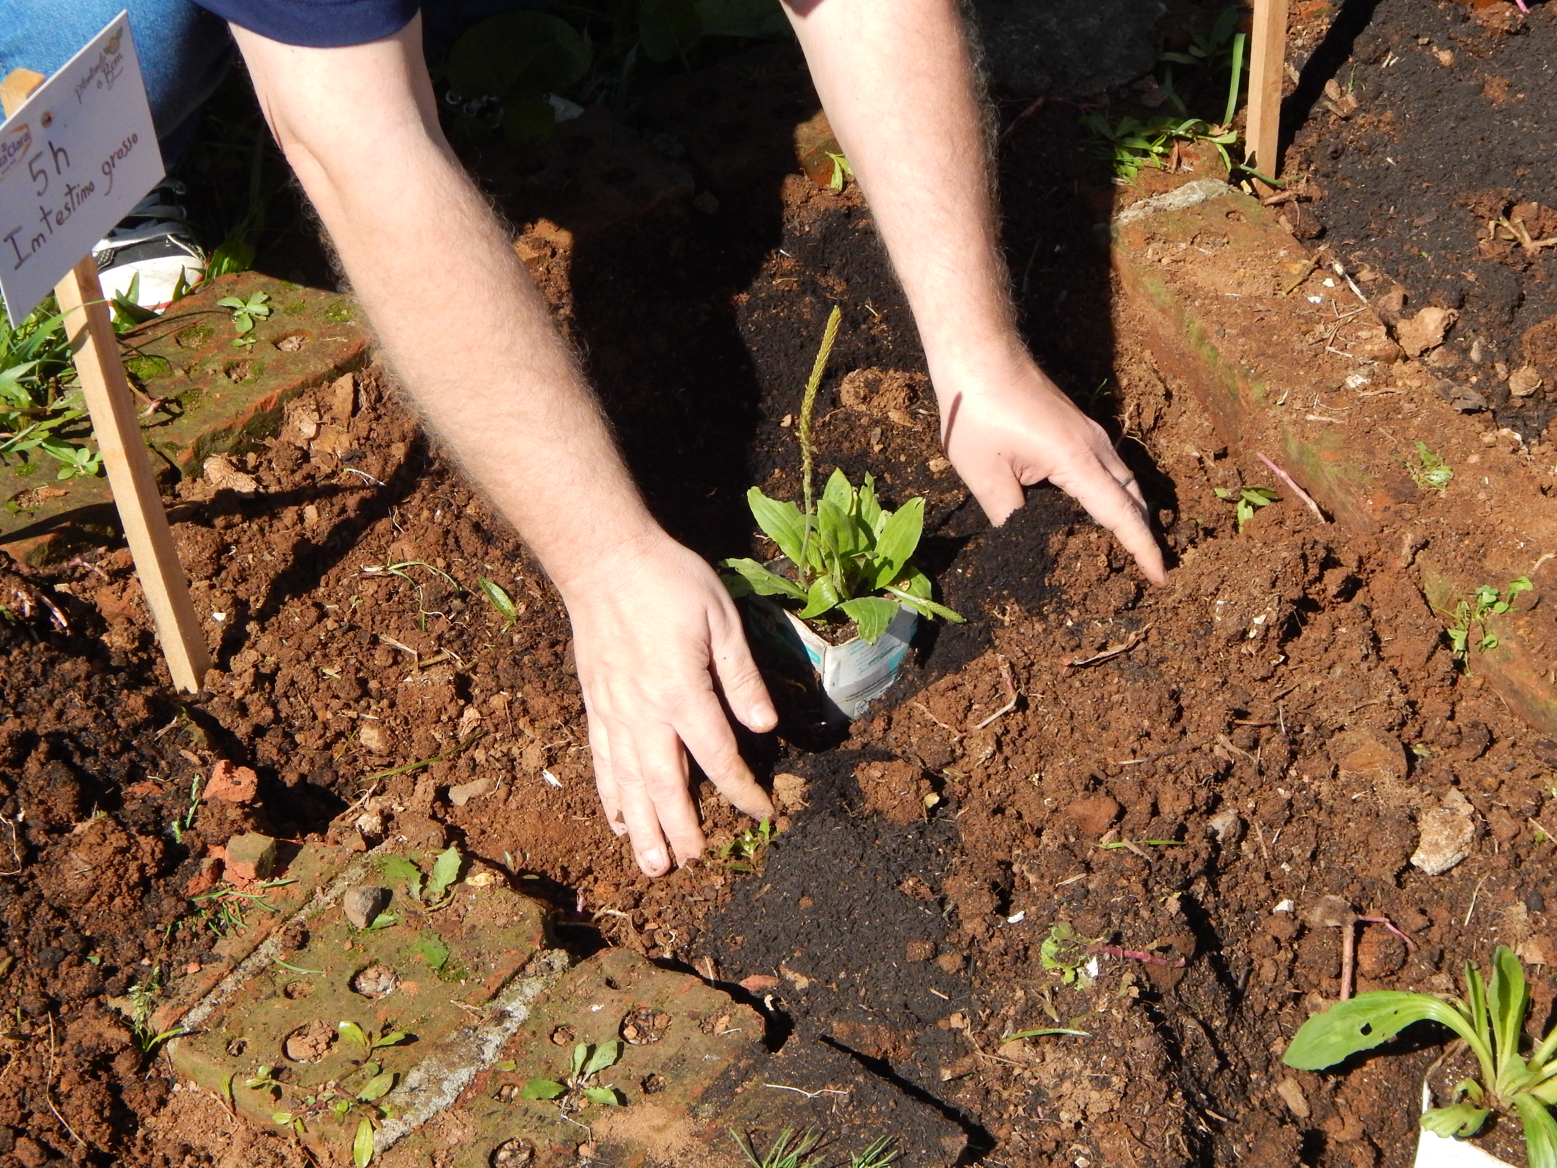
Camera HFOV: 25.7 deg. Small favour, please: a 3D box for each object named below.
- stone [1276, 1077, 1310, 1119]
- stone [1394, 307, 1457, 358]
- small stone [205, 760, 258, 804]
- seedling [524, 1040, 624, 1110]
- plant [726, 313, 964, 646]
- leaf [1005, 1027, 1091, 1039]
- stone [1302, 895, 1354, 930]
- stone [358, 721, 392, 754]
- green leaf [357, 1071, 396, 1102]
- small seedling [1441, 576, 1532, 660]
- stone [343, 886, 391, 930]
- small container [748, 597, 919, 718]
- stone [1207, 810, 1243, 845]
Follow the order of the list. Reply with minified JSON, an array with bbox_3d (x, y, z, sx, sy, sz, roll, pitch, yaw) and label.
[{"bbox_3d":[0.274,0.274,1.820,0.011,0.009,0.026,-21,45,-22],"label":"stone"},{"bbox_3d":[0.427,-0.167,2.260,0.041,0.029,0.040,-2,39,0],"label":"stone"},{"bbox_3d":[-0.314,0.114,1.966,0.031,0.024,0.028,-2,39,0],"label":"small stone"},{"bbox_3d":[-0.106,0.253,1.764,0.052,0.020,0.036,-2,39,0],"label":"seedling"},{"bbox_3d":[0.036,-0.065,2.020,0.140,0.225,0.125,0,40,0],"label":"plant"},{"bbox_3d":[0.146,0.244,1.857,0.047,0.006,0.006,-3,41,-4],"label":"leaf"},{"bbox_3d":[0.301,0.180,1.873,0.028,0.015,0.023,-2,39,0],"label":"stone"},{"bbox_3d":[-0.239,0.091,2.030,0.019,0.015,0.018,0,40,0],"label":"stone"},{"bbox_3d":[-0.208,0.259,1.766,0.012,0.006,0.026,23,45,28],"label":"green leaf"},{"bbox_3d":[0.431,0.021,2.085,0.050,0.030,0.050,0,40,0],"label":"small seedling"},{"bbox_3d":[-0.228,0.179,1.891,0.026,0.021,0.023,0,40,0],"label":"stone"},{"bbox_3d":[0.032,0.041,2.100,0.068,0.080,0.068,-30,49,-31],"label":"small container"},{"bbox_3d":[0.252,0.136,1.926,0.021,0.018,0.022,-2,39,0],"label":"stone"}]

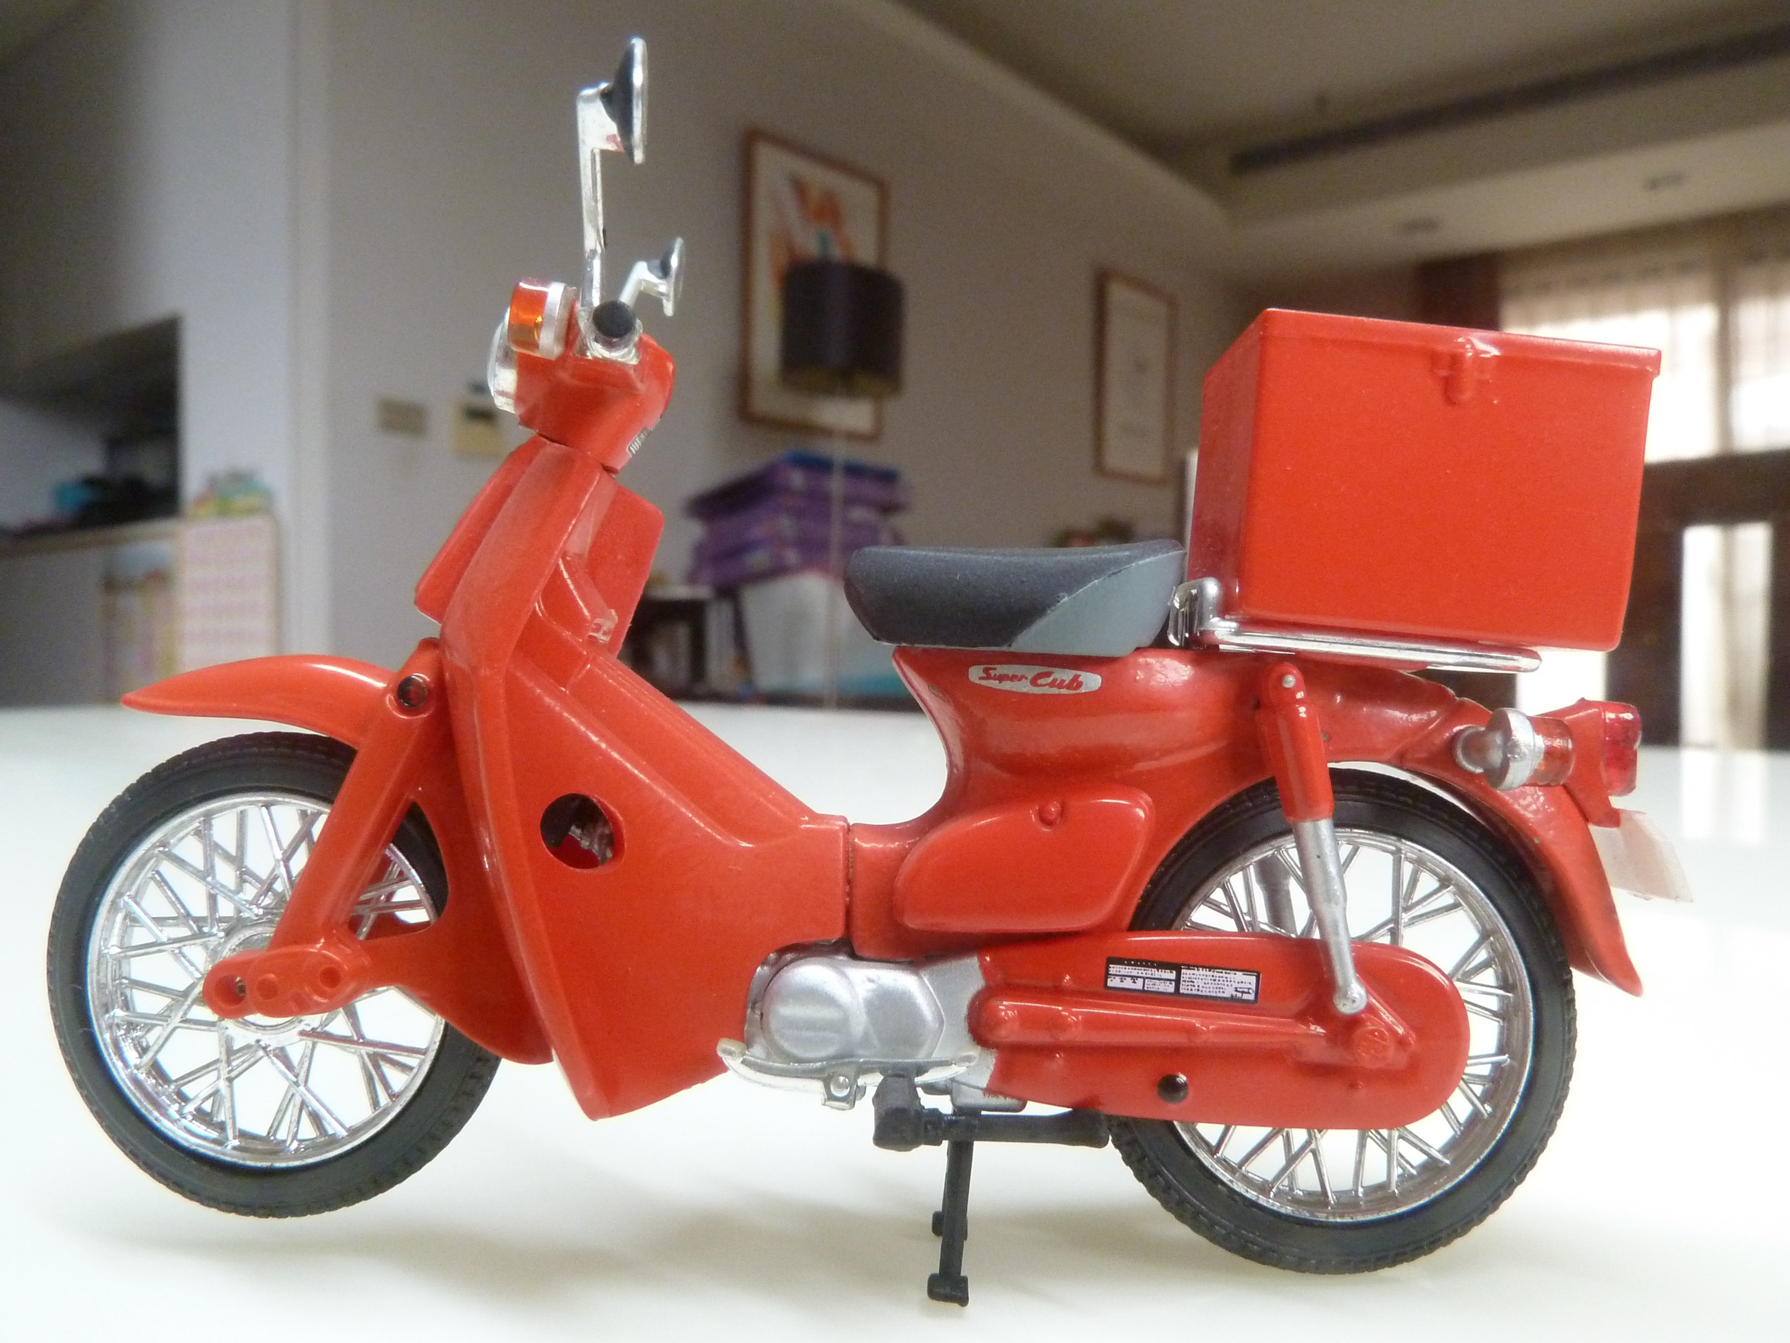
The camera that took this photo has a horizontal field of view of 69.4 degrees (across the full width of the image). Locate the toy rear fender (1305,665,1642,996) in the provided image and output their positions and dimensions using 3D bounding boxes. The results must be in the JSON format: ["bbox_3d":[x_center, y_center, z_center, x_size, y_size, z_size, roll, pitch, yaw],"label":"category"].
[{"bbox_3d":[0.051,0.014,0.116,0.033,0.029,0.015,2,2,2],"label":"toy rear fender"}]

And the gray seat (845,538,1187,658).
[{"bbox_3d":[0.010,-0.007,0.117,0.030,0.011,0.020,3,2,2],"label":"gray seat"}]

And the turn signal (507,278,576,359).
[{"bbox_3d":[-0.028,-0.028,0.102,0.005,0.006,0.006,2,2,2],"label":"turn signal"}]

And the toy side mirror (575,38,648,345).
[{"bbox_3d":[-0.020,-0.035,0.093,0.006,0.021,0.011,2,2,2],"label":"toy side mirror"}]

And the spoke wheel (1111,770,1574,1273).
[{"bbox_3d":[0.040,0.032,0.117,0.045,0.045,0.006,2,2,2],"label":"spoke wheel"}]

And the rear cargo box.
[{"bbox_3d":[0.044,-0.015,0.115,0.031,0.025,0.025,6,2,2],"label":"rear cargo box"}]

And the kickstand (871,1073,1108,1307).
[{"bbox_3d":[0.008,0.044,0.112,0.019,0.023,0.026,2,2,2],"label":"kickstand"}]

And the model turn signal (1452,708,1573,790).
[{"bbox_3d":[0.050,0.006,0.104,0.005,0.006,0.010,2,2,2],"label":"model turn signal"}]

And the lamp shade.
[{"bbox_3d":[-0.117,-0.755,2.850,0.265,0.247,0.265,1,2,0],"label":"lamp shade"}]

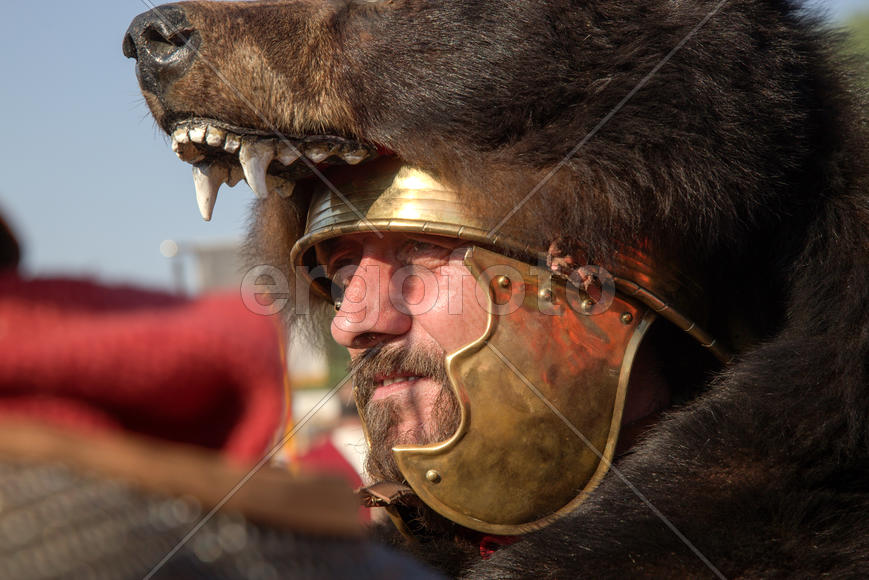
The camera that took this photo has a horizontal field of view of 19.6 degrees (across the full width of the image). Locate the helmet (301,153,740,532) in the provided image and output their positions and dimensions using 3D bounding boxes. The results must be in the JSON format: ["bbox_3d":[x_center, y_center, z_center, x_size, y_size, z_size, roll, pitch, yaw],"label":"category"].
[{"bbox_3d":[0.044,-0.006,1.530,0.275,0.292,0.220,0,-3,-40],"label":"helmet"}]

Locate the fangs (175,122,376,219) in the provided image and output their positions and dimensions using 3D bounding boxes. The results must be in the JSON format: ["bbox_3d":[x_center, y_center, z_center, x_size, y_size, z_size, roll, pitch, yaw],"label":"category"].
[{"bbox_3d":[-0.101,-0.070,1.450,0.115,0.052,0.080,4,-13,-30],"label":"fangs"}]

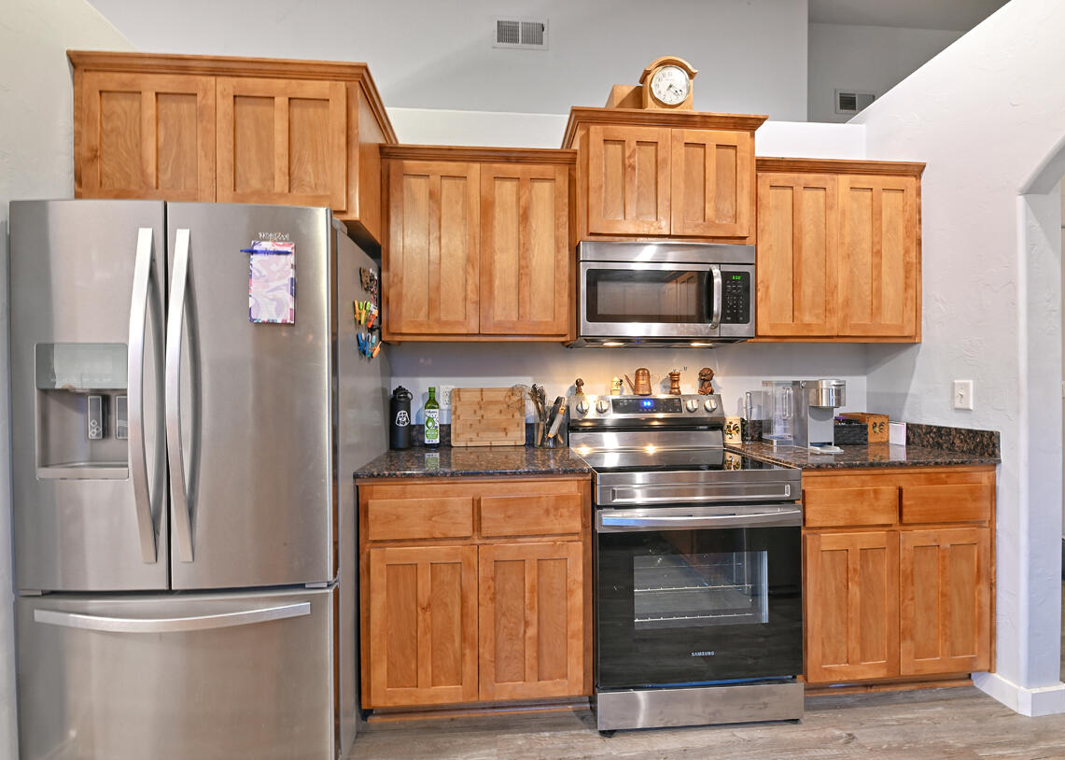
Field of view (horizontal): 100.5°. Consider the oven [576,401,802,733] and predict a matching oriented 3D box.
[{"bbox_3d":[0.584,0.667,1.905,0.762,1.190,0.700,0,0,-4],"label":"oven"}]

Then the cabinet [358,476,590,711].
[{"bbox_3d":[-0.212,0.756,1.867,0.809,0.843,0.632,0,0,-4],"label":"cabinet"}]

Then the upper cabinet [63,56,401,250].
[{"bbox_3d":[-1.061,-0.810,1.790,0.955,0.514,0.648,0,0,-4],"label":"upper cabinet"}]

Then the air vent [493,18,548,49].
[{"bbox_3d":[-0.077,-2.259,2.893,0.355,0.203,0.025,0,0,-4],"label":"air vent"}]

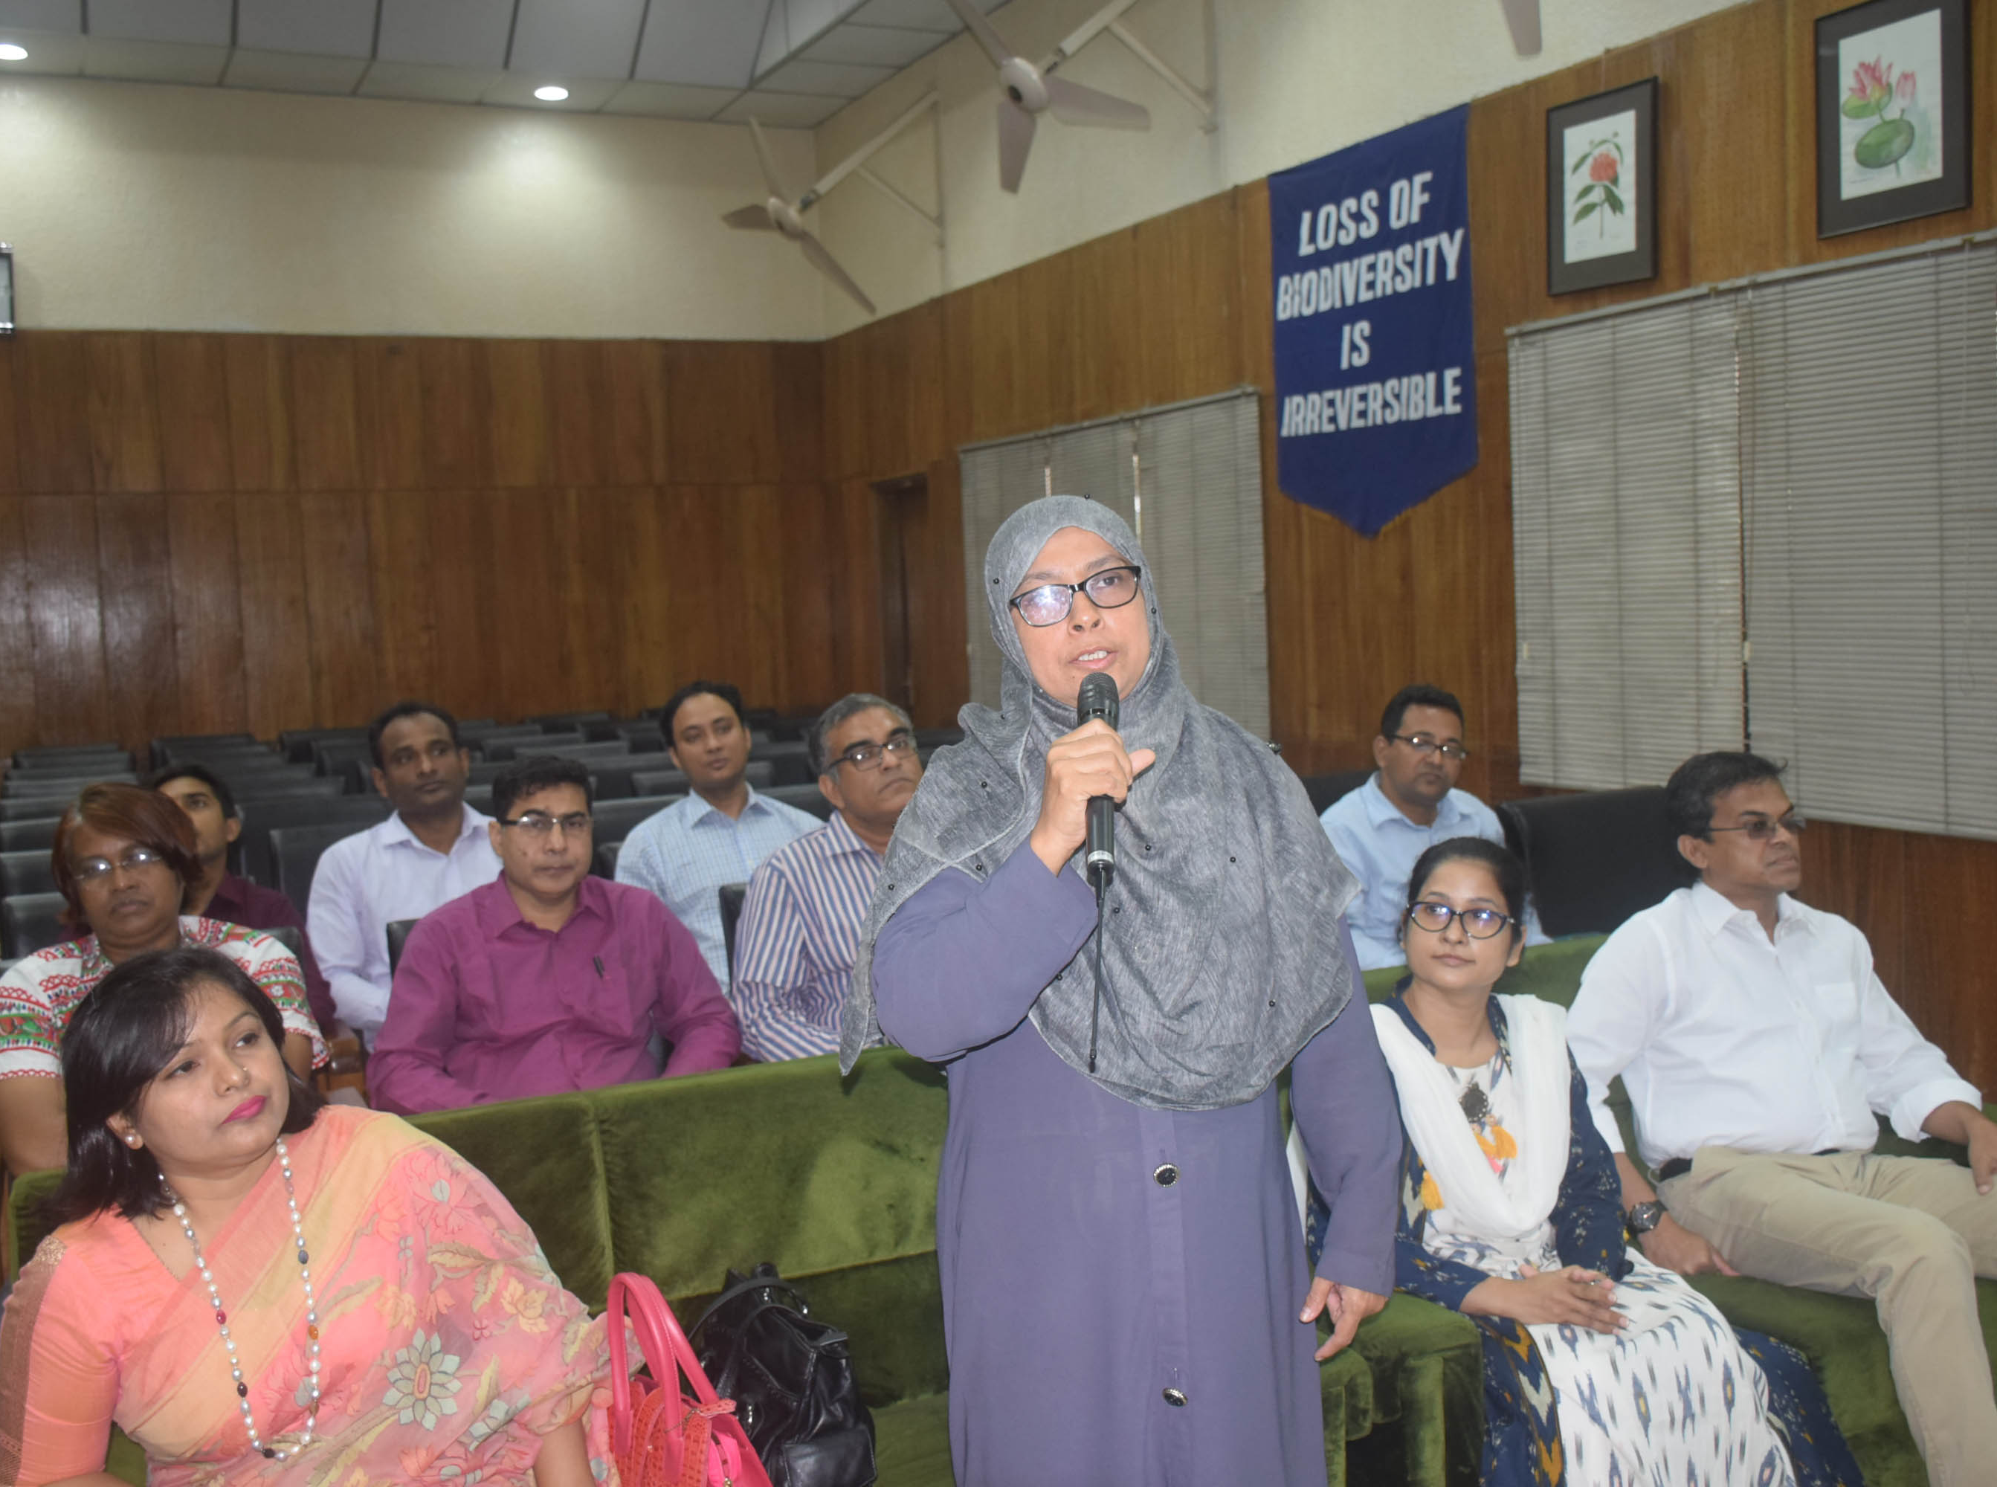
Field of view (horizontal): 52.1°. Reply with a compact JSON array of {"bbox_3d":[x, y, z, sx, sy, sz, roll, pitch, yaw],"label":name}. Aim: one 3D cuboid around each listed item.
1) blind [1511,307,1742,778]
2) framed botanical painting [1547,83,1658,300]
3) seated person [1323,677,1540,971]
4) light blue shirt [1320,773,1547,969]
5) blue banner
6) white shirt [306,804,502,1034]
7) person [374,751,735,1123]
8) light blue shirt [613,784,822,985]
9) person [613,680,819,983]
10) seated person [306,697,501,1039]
[{"bbox_3d":[1.713,-0.510,5.627,0.050,1.332,0.886,-4,5,-25],"label":"blind"},{"bbox_3d":[1.654,-1.517,5.606,0.030,0.519,0.429,-4,5,-25],"label":"framed botanical painting"},{"bbox_3d":[0.990,0.520,4.024,0.520,1.265,0.780,-4,5,-25],"label":"seated person"},{"bbox_3d":[0.858,0.352,3.968,0.500,0.600,0.360,-4,5,-25],"label":"light blue shirt"},{"bbox_3d":[1.202,-1.311,6.649,0.025,1.273,1.099,-4,5,-25],"label":"blue banner"},{"bbox_3d":[-1.171,0.443,4.122,0.490,0.641,0.440,-4,5,-25],"label":"white shirt"},{"bbox_3d":[-0.642,0.655,3.243,0.590,1.249,0.780,-4,5,-25],"label":"person"},{"bbox_3d":[-0.545,0.378,4.249,0.500,0.600,0.360,-4,5,-25],"label":"light blue shirt"},{"bbox_3d":[-0.519,0.536,4.245,0.500,1.323,0.780,-4,5,-25],"label":"person"},{"bbox_3d":[-0.958,0.595,3.844,0.520,1.320,0.820,-4,5,-25],"label":"seated person"}]

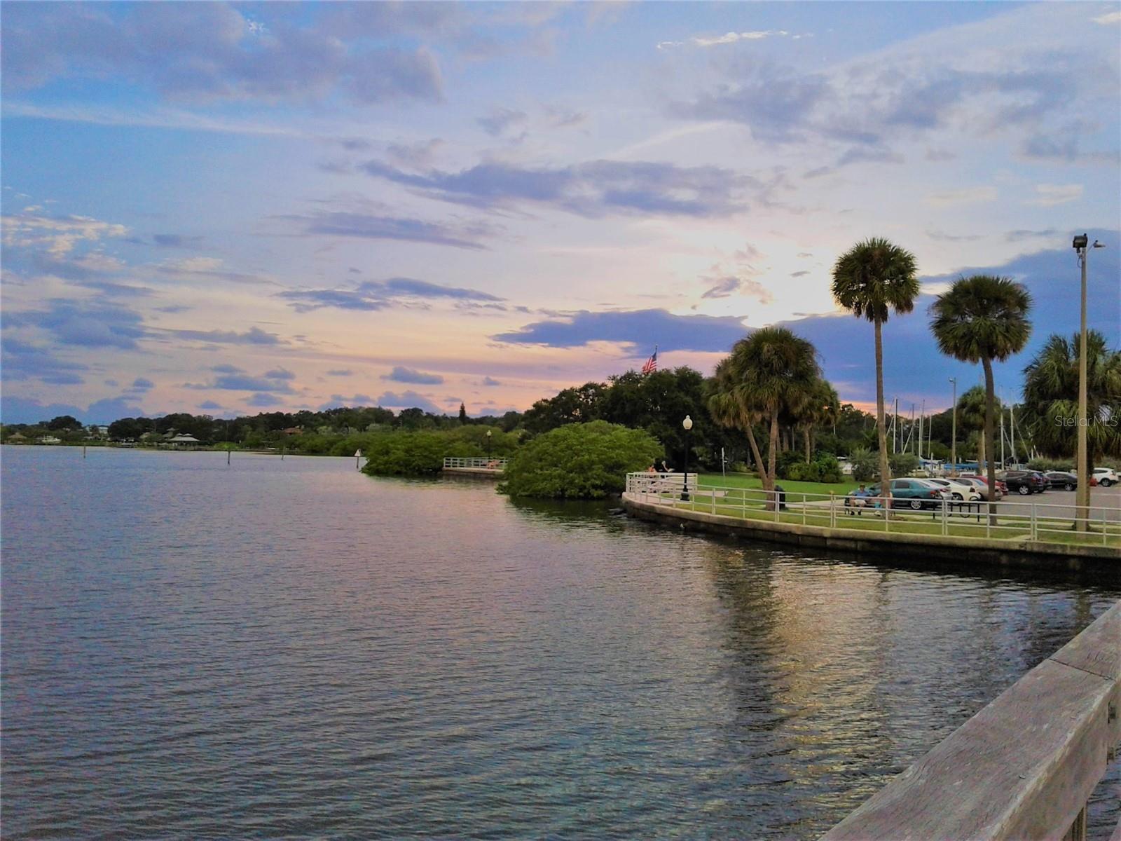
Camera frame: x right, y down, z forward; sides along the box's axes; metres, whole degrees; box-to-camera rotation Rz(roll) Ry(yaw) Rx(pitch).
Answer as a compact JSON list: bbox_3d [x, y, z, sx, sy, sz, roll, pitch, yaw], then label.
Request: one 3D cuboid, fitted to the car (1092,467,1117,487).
[{"bbox_3d":[48.316,5.105,96.622,1.850,1.680,4.570,2,-2,-42],"label":"car"}]

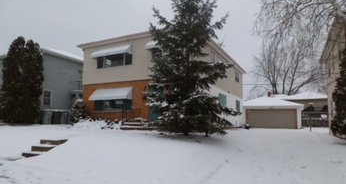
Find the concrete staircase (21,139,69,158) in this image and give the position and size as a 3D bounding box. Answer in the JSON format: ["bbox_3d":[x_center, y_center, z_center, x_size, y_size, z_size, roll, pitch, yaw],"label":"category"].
[{"bbox_3d":[-4.087,1.942,7.905,1.350,0.620,1.000,-3,-9,27],"label":"concrete staircase"}]

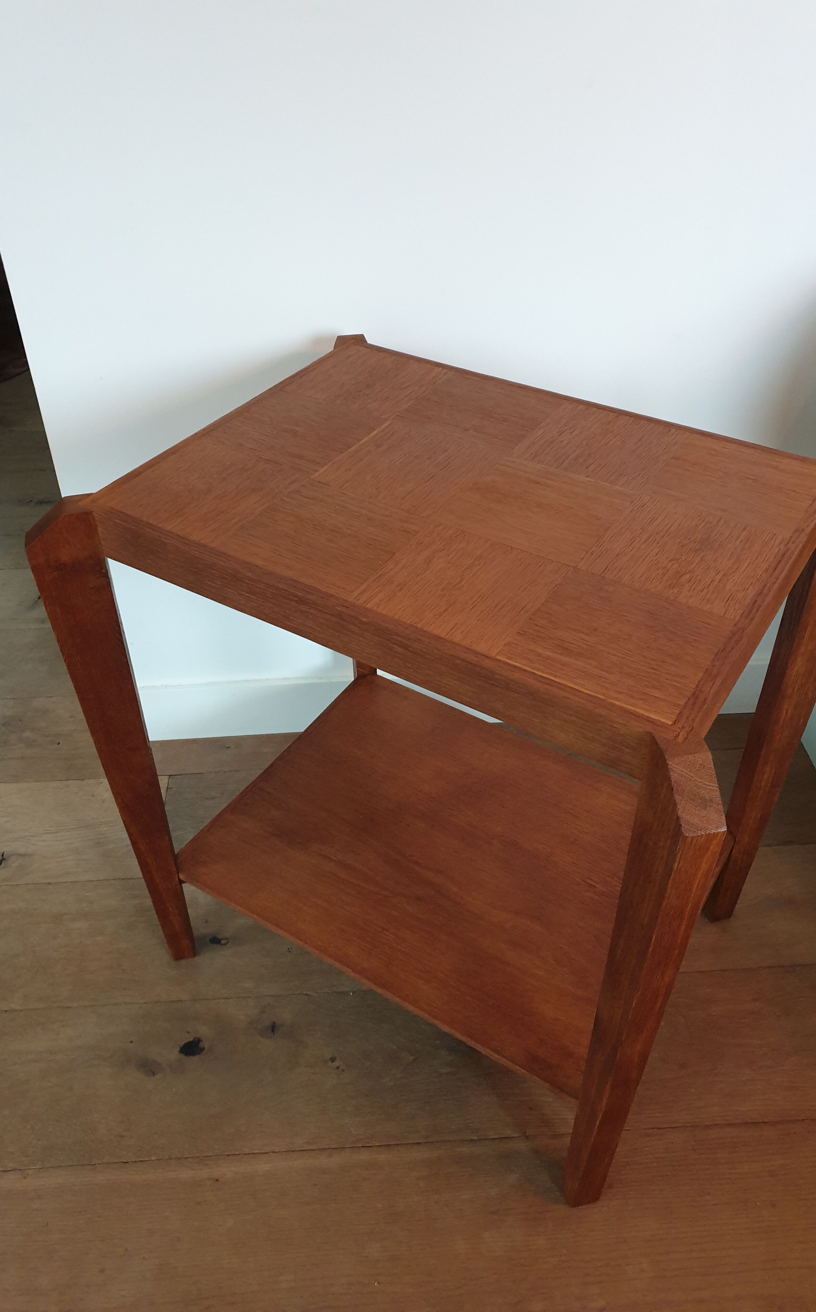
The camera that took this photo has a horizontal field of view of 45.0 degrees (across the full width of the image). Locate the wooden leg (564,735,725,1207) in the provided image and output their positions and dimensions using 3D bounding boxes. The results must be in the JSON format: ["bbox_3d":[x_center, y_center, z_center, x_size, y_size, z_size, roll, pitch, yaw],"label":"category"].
[{"bbox_3d":[0.175,0.311,0.798,0.027,0.646,0.062,-7,40,-8],"label":"wooden leg"}]

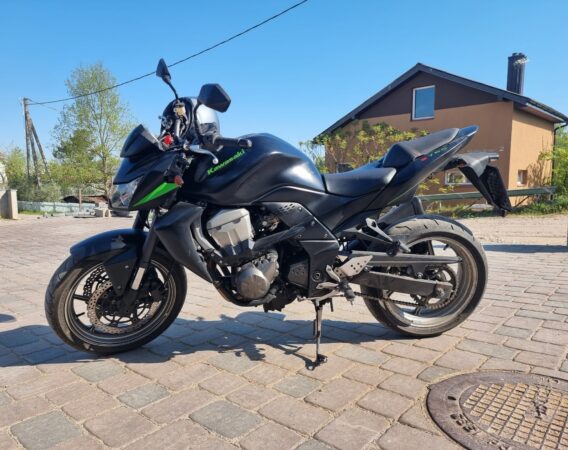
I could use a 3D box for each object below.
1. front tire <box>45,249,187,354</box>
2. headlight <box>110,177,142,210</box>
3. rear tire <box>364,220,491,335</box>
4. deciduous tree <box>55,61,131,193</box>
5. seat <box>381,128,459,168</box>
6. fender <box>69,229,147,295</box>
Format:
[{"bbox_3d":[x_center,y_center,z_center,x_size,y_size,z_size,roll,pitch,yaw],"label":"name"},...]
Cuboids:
[{"bbox_3d":[-0.733,0.322,1.881,0.598,0.598,0.120,-5,26,-30],"label":"front tire"},{"bbox_3d":[-0.653,-0.143,1.696,0.150,0.165,0.230,-10,28,-27],"label":"headlight"},{"bbox_3d":[0.693,0.260,2.057,0.628,0.628,0.180,-1,16,-7],"label":"rear tire"},{"bbox_3d":[-12.100,-6.050,26.500,4.800,8.600,4.800,0,5,0],"label":"deciduous tree"},{"bbox_3d":[0.589,-0.347,1.873,0.355,0.120,0.220,-16,17,-2],"label":"seat"},{"bbox_3d":[-0.742,0.144,1.809,0.320,0.265,0.190,-12,31,-27],"label":"fender"}]

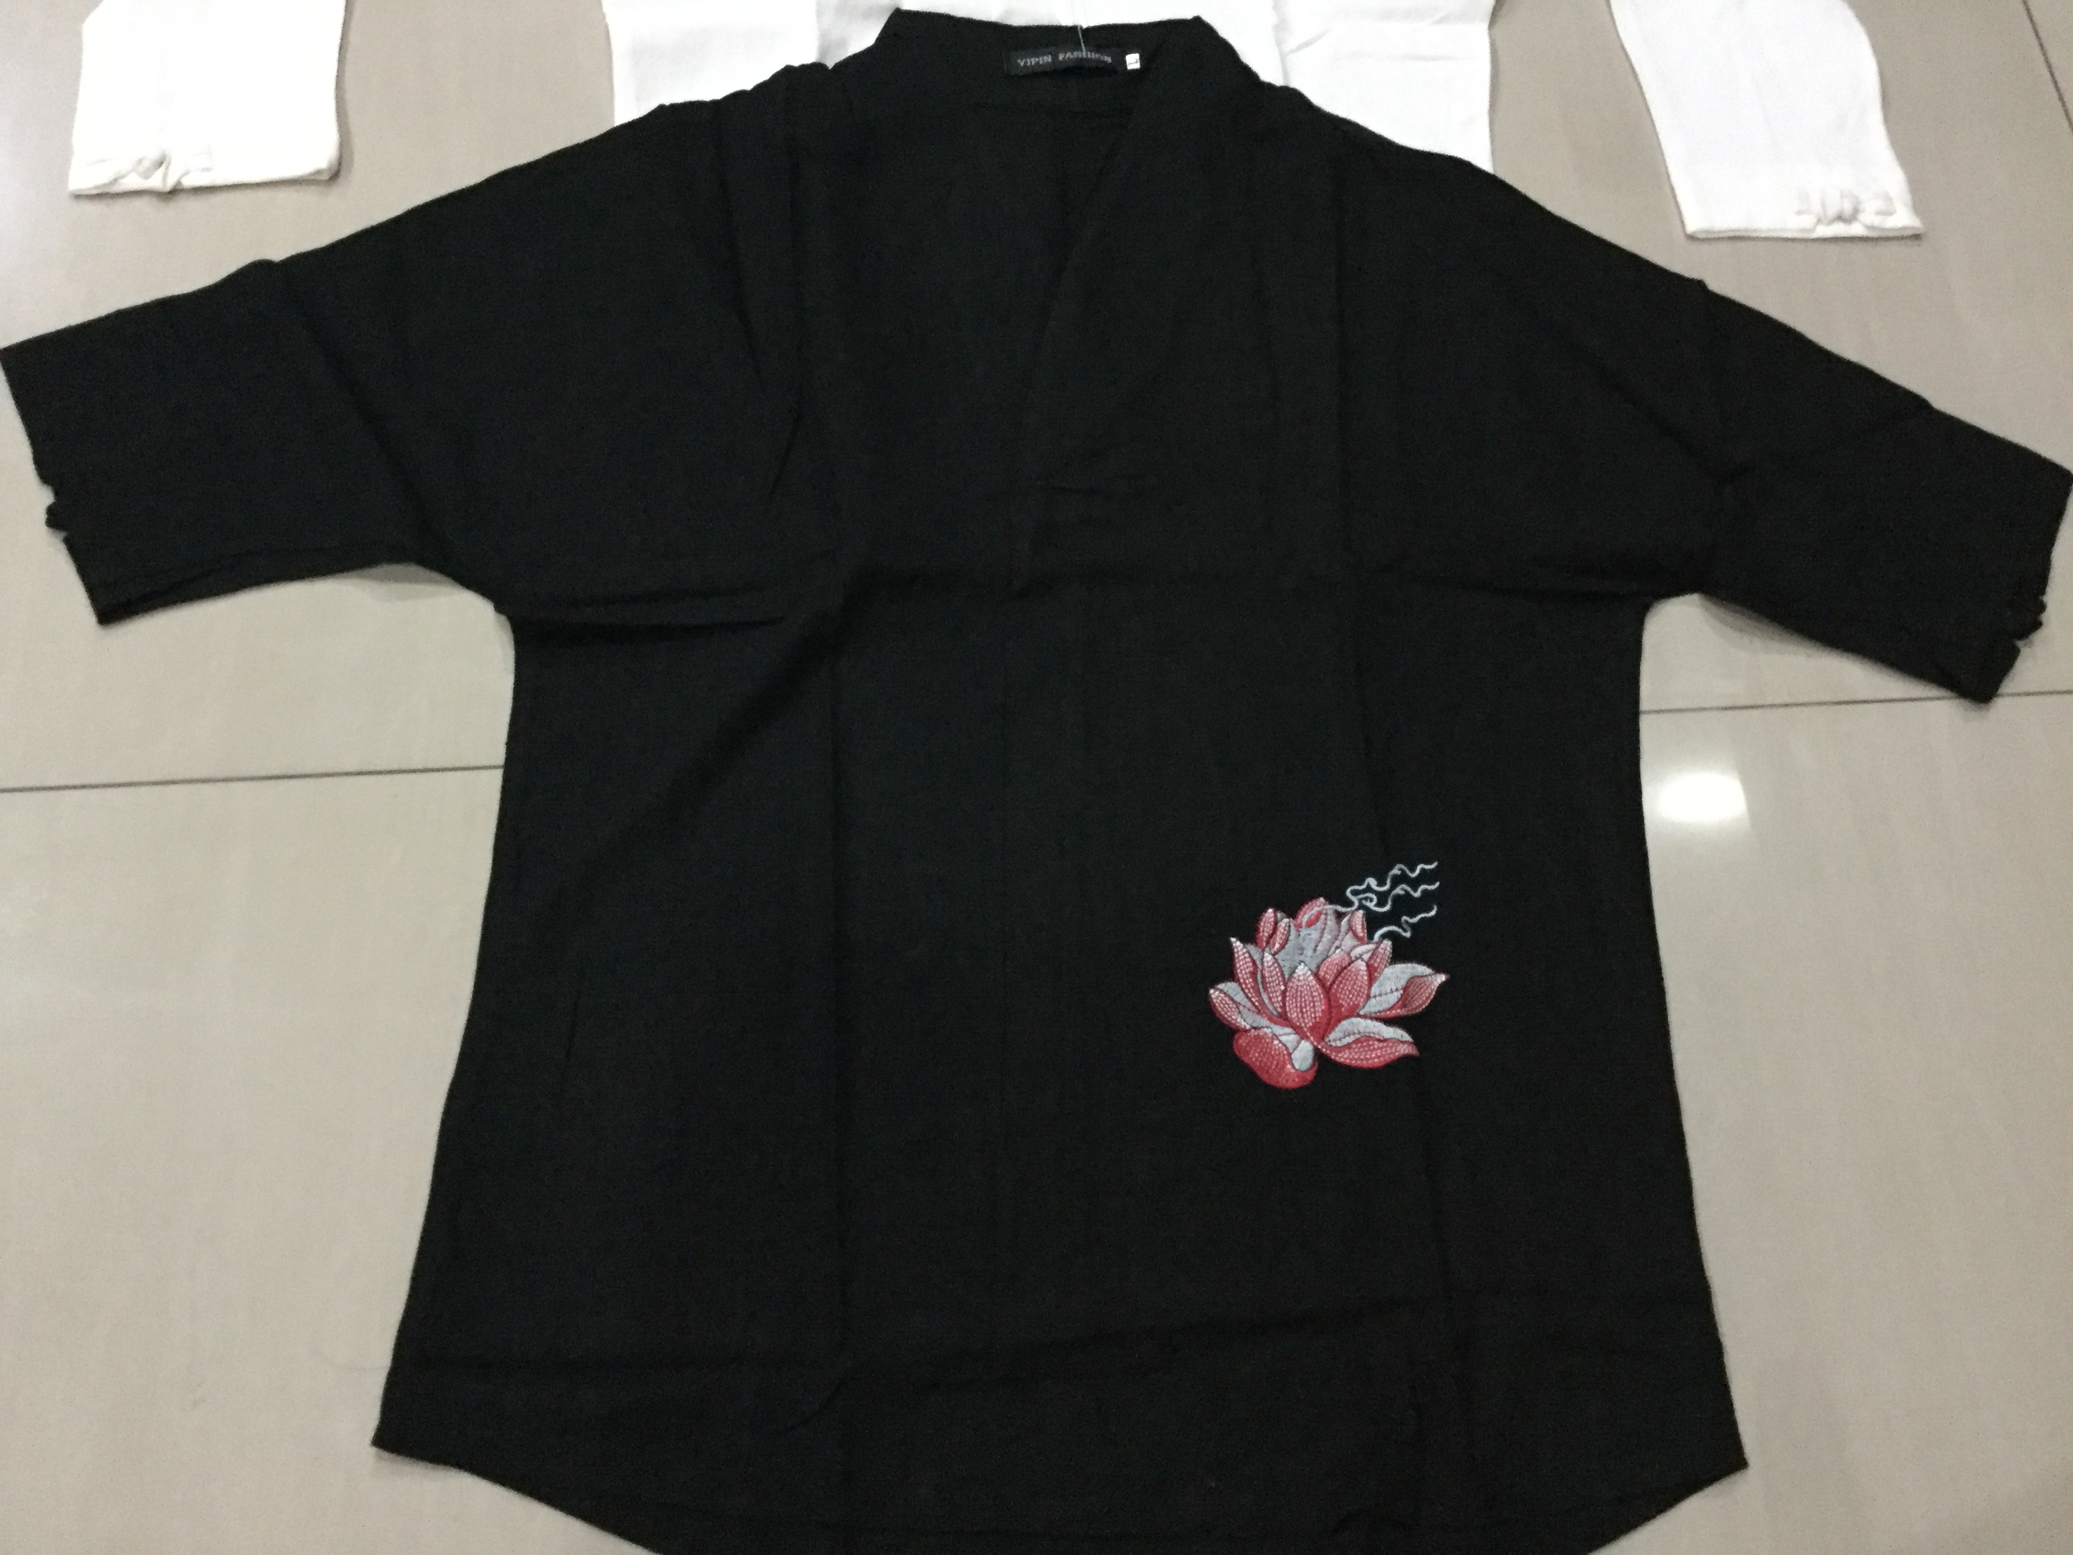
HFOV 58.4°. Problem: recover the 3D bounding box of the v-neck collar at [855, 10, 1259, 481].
[{"bbox_3d":[0.011,-0.269,0.916,0.199,0.036,0.284,2,67,-4],"label":"v-neck collar"}]

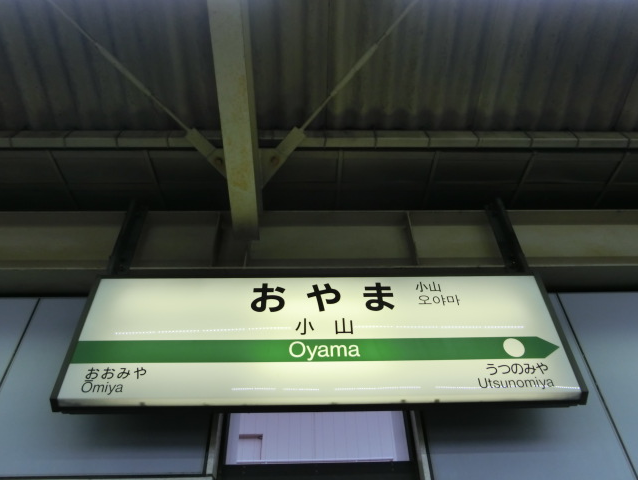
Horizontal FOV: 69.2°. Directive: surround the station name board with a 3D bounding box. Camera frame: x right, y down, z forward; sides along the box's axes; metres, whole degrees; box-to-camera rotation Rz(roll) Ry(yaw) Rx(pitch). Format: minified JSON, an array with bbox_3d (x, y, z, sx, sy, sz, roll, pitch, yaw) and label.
[{"bbox_3d":[0.008,0.425,2.008,2.050,0.643,0.150,0,-41,-1],"label":"station name board"}]

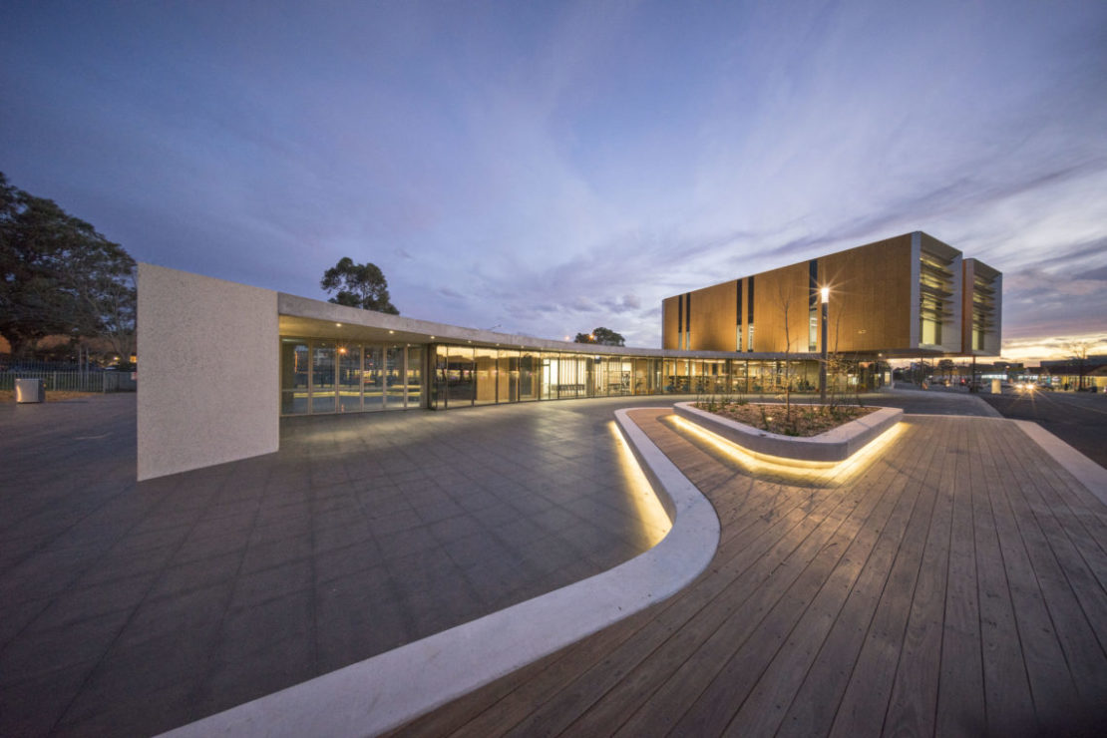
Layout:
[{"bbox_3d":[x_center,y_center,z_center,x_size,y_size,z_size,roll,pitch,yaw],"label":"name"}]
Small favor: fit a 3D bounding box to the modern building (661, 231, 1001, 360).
[{"bbox_3d":[34.233,-6.146,41.986,24.059,9.457,27.146,0,-1,-26],"label":"modern building"}]

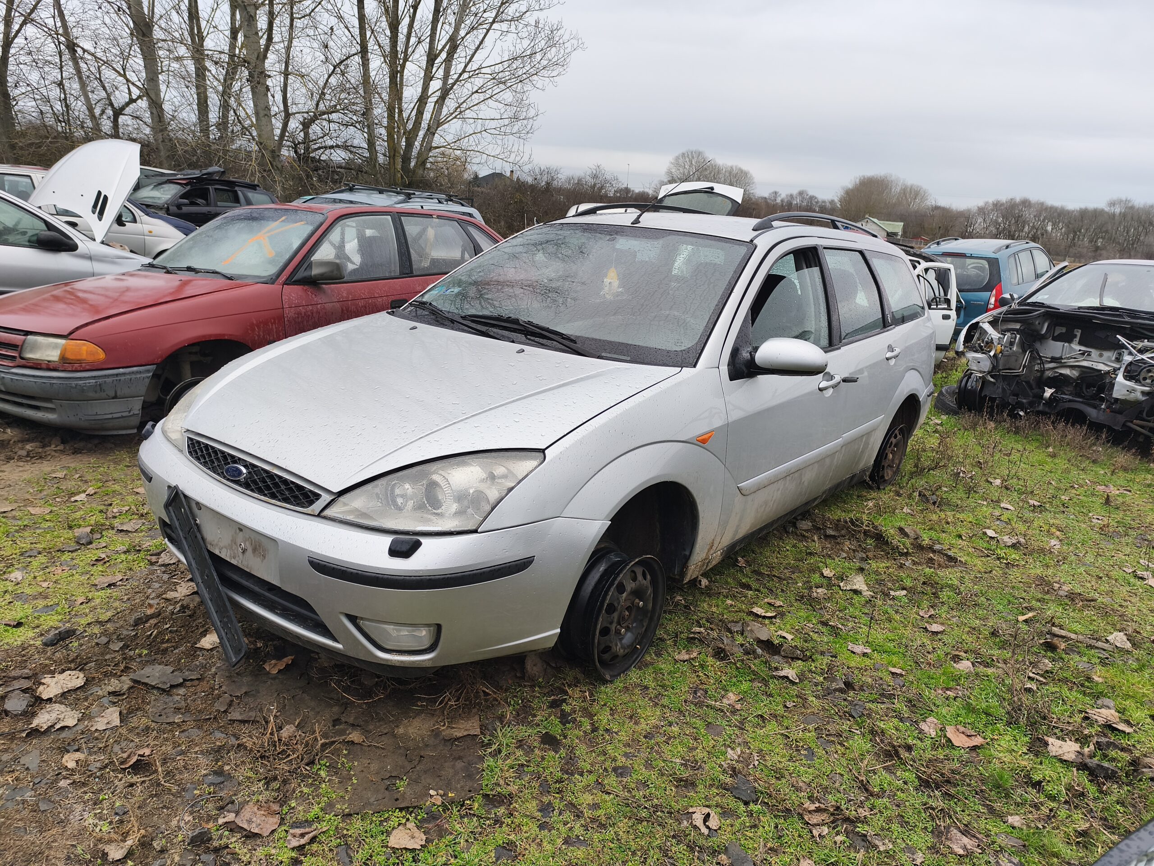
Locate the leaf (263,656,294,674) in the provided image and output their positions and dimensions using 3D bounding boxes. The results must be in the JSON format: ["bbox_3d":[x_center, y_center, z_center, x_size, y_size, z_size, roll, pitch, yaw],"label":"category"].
[{"bbox_3d":[-0.882,0.683,2.263,0.084,0.025,0.081,-1,16,-19],"label":"leaf"}]

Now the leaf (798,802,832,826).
[{"bbox_3d":[0.578,0.918,1.851,0.080,0.028,0.065,7,15,10],"label":"leaf"}]

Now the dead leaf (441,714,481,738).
[{"bbox_3d":[-0.315,0.807,2.098,0.113,0.012,0.089,0,16,-15],"label":"dead leaf"}]

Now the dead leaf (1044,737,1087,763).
[{"bbox_3d":[1.390,0.900,2.182,0.104,0.022,0.109,9,16,14],"label":"dead leaf"}]

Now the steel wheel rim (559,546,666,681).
[{"bbox_3d":[0.113,0.556,2.425,0.152,0.396,0.396,16,19,34],"label":"steel wheel rim"}]

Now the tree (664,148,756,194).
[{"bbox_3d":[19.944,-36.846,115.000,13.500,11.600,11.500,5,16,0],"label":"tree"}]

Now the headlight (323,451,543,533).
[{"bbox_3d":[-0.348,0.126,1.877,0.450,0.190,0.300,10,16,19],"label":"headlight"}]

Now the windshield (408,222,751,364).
[{"bbox_3d":[-0.015,-0.630,3.099,1.470,0.130,0.910,15,48,36],"label":"windshield"}]

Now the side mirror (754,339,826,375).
[{"bbox_3d":[0.745,-0.266,2.683,0.245,0.130,0.135,16,18,35],"label":"side mirror"}]

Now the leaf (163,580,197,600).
[{"bbox_3d":[-1.395,0.557,2.712,0.078,0.020,0.136,5,15,3],"label":"leaf"}]

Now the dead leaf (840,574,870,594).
[{"bbox_3d":[1.130,0.615,3.127,0.120,0.035,0.140,10,16,19],"label":"dead leaf"}]

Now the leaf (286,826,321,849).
[{"bbox_3d":[-0.591,0.874,1.659,0.072,0.025,0.055,-2,17,-24],"label":"leaf"}]

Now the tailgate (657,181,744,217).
[{"bbox_3d":[1.665,-3.070,10.300,1.170,0.300,0.920,10,51,17],"label":"tailgate"}]

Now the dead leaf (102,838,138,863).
[{"bbox_3d":[-0.971,0.886,1.633,0.055,0.020,0.062,-9,20,-40],"label":"dead leaf"}]

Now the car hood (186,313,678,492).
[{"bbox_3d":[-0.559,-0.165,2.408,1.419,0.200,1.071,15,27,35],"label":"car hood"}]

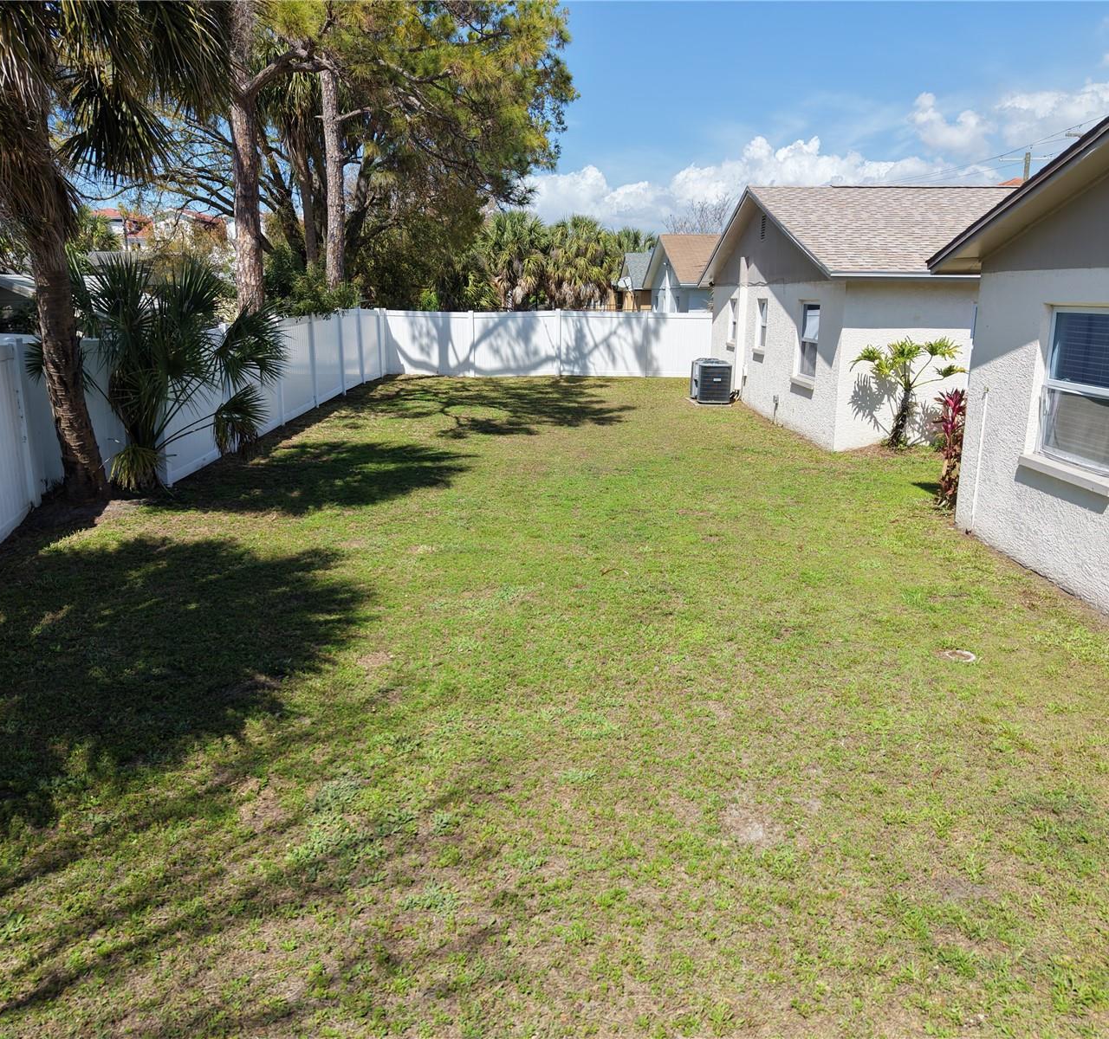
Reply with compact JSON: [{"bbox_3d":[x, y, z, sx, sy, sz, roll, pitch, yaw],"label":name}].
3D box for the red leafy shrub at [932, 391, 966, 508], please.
[{"bbox_3d":[4.440,-0.797,10.684,0.500,1.280,0.500,0,13,0],"label":"red leafy shrub"}]

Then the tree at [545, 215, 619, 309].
[{"bbox_3d":[1.150,-9.871,39.796,3.100,5.500,3.100,0,13,0],"label":"tree"}]

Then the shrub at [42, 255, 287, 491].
[{"bbox_3d":[-4.580,-1.716,11.309,2.650,2.780,2.450,0,13,0],"label":"shrub"}]

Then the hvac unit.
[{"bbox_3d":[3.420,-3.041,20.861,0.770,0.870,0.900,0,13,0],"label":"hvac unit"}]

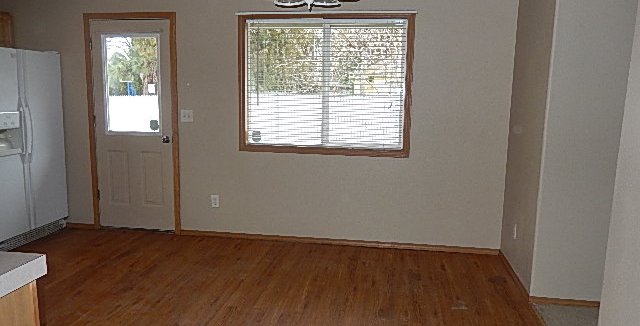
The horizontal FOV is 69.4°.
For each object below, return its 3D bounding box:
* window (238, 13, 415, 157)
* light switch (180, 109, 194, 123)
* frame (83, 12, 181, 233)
[{"bbox_3d":[0.036,-0.705,4.170,1.447,1.140,0.040,2,8,9],"label":"window"},{"bbox_3d":[-1.259,-0.440,4.377,0.118,0.114,0.018,2,8,9],"label":"light switch"},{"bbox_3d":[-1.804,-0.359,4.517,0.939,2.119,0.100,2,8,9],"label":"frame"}]

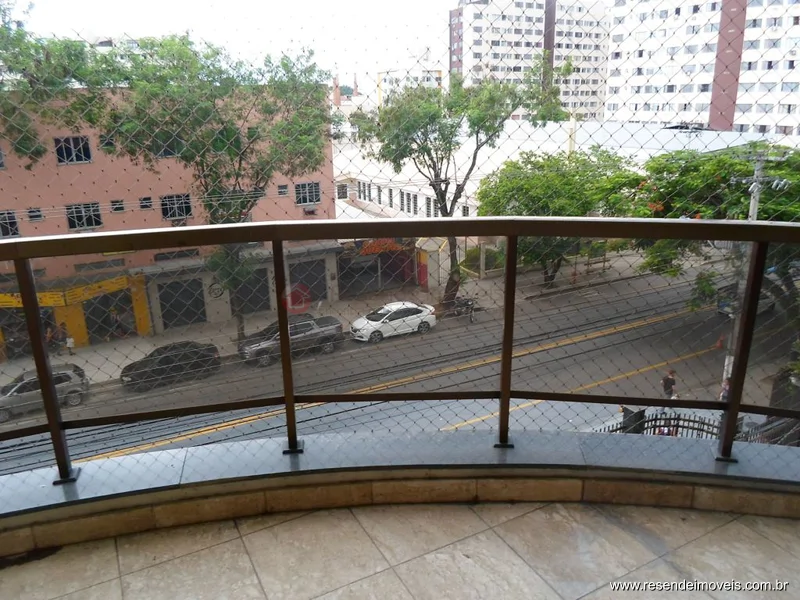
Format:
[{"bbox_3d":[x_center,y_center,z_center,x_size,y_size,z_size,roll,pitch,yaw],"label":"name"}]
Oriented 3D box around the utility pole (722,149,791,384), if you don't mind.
[{"bbox_3d":[12.417,-0.874,20.962,0.600,9.150,2.100,-10,19,-27],"label":"utility pole"}]

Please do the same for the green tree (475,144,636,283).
[{"bbox_3d":[9.427,-4.929,35.440,9.400,8.400,8.300,4,18,14],"label":"green tree"}]

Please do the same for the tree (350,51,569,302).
[{"bbox_3d":[3.091,-6.009,31.085,11.200,13.200,9.500,1,17,5],"label":"tree"}]

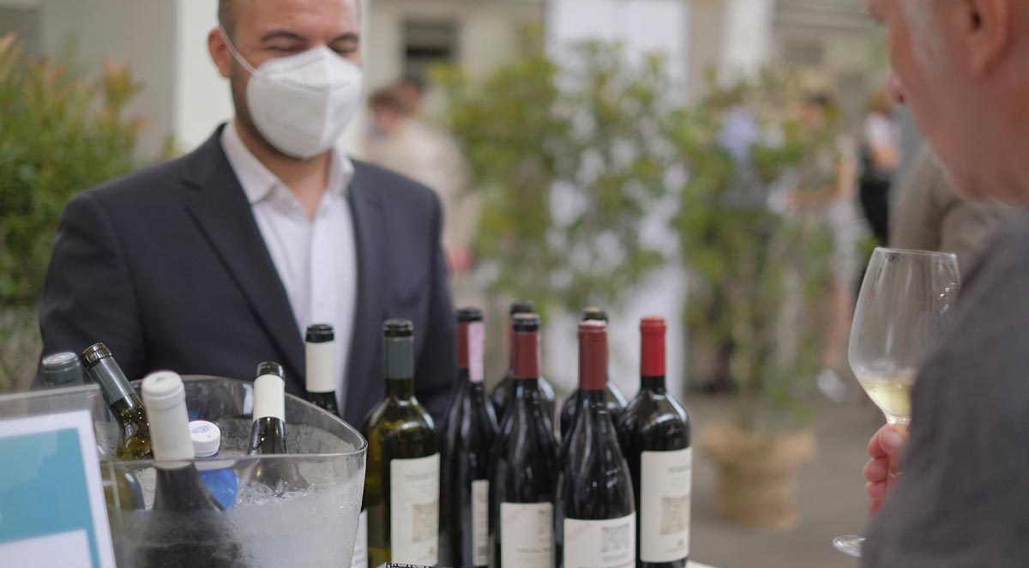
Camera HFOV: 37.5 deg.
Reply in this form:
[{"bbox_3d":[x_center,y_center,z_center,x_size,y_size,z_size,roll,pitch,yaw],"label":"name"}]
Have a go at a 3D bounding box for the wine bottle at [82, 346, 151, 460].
[{"bbox_3d":[-0.319,0.188,1.420,0.076,0.301,0.076,-31,0,-35],"label":"wine bottle"}]

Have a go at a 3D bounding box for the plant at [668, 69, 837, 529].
[{"bbox_3d":[0.909,0.063,5.633,0.623,1.685,0.591,0,7,9],"label":"plant"}]

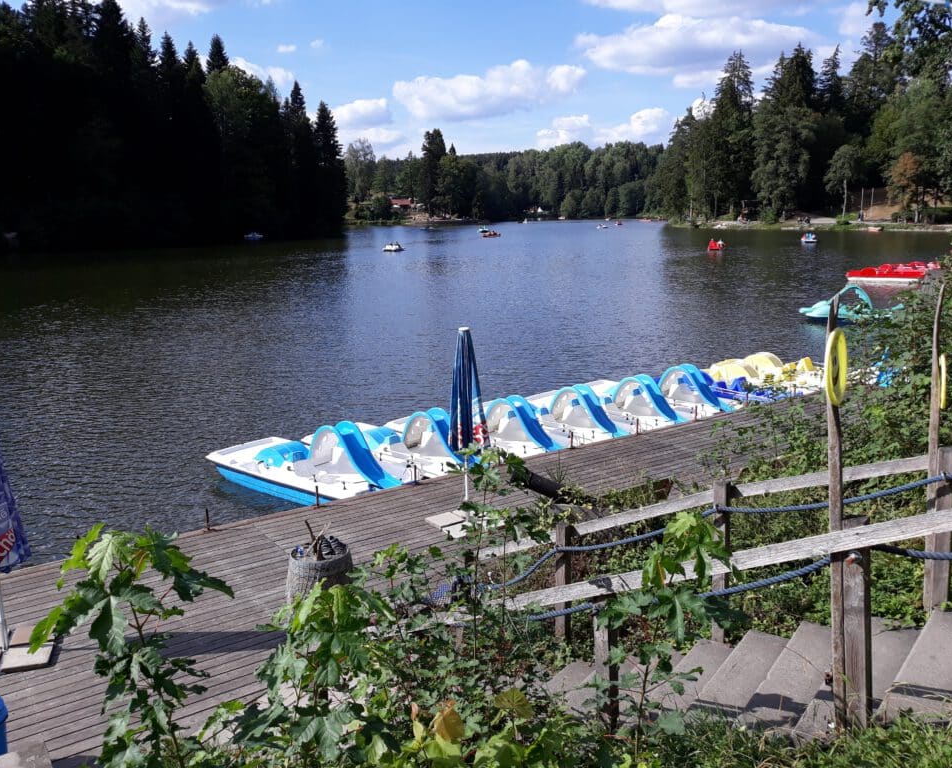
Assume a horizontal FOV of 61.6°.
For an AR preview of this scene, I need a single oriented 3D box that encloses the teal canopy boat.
[{"bbox_3d":[16.078,-3.483,34.328,3.950,1.530,1.600,4,13,18],"label":"teal canopy boat"}]

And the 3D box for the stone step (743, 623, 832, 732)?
[{"bbox_3d":[1.734,1.649,4.234,0.340,0.165,1.220,9,16,37],"label":"stone step"}]

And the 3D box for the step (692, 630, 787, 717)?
[{"bbox_3d":[1.483,1.767,4.460,0.340,0.165,1.220,9,16,37],"label":"step"}]

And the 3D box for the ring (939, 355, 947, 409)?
[{"bbox_3d":[2.376,-0.011,4.060,0.030,0.290,0.290,1,11,35],"label":"ring"}]

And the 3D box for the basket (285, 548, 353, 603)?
[{"bbox_3d":[-1.656,2.084,8.548,0.690,0.660,0.690,0,12,0],"label":"basket"}]

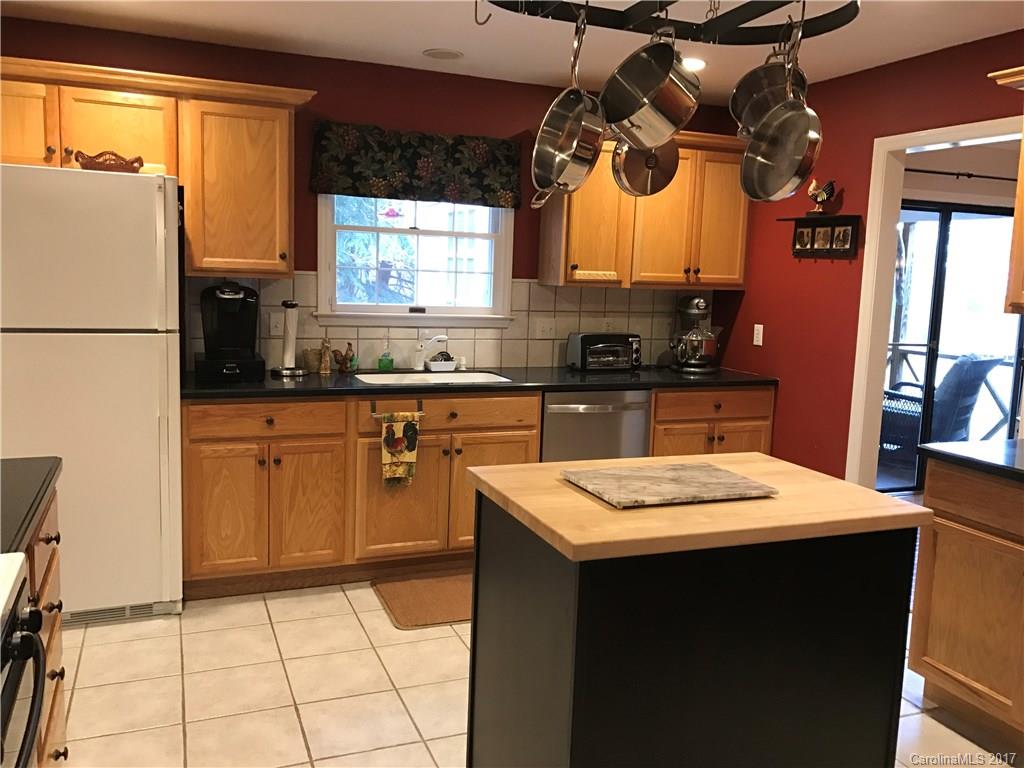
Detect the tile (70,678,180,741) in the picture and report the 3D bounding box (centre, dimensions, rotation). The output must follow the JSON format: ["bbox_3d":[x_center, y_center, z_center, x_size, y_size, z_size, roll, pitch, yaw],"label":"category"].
[{"bbox_3d":[-1.237,1.044,2.671,0.330,0.010,0.330,-1,8,-23],"label":"tile"}]

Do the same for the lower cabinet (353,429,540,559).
[{"bbox_3d":[-0.397,0.461,4.104,0.911,0.614,0.614,-1,8,-22],"label":"lower cabinet"}]

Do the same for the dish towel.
[{"bbox_3d":[-0.491,0.292,3.645,0.162,0.339,0.035,-1,8,-22],"label":"dish towel"}]

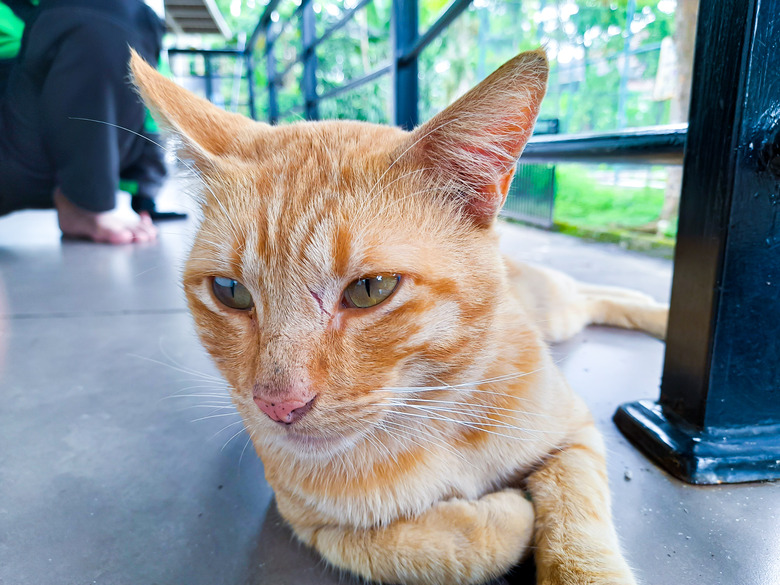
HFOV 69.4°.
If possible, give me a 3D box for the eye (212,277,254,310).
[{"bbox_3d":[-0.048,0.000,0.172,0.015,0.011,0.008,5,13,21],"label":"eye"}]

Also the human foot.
[{"bbox_3d":[-0.614,-0.165,1.220,0.240,0.095,0.090,6,16,31],"label":"human foot"}]

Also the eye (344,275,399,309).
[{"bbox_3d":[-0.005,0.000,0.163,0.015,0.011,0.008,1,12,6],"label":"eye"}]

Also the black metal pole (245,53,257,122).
[{"bbox_3d":[-1.024,-1.285,4.214,0.055,0.980,0.055,-3,13,-2],"label":"black metal pole"}]

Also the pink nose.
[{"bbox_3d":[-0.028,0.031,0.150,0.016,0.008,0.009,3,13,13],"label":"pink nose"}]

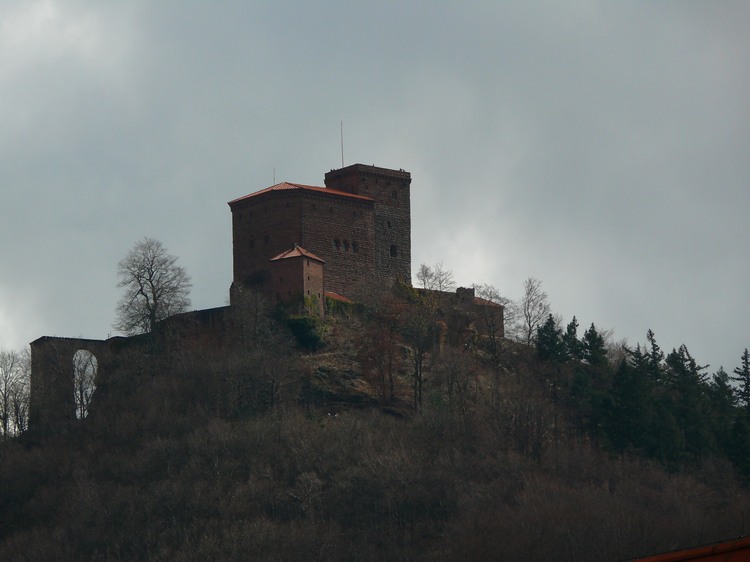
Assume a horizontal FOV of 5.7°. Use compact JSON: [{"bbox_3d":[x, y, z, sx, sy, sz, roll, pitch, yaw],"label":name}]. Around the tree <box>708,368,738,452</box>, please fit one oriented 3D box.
[{"bbox_3d":[66.270,24.700,1425.000,5.340,17.180,5.340,-1,-12,0],"label":"tree"}]

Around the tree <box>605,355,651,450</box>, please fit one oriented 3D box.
[{"bbox_3d":[47.830,23.300,1410.000,8.300,18.540,8.300,-1,-12,0],"label":"tree"}]

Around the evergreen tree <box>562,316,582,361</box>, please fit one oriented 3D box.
[{"bbox_3d":[37.930,11.230,1435.000,3.840,9.040,3.840,-1,-12,0],"label":"evergreen tree"}]

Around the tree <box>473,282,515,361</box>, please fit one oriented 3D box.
[{"bbox_3d":[22.680,7.940,1430.000,8.040,15.670,8.040,-1,-12,0],"label":"tree"}]

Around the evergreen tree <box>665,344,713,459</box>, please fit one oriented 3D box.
[{"bbox_3d":[59.360,22.820,1415.000,9.090,22.090,9.090,-1,-12,0],"label":"evergreen tree"}]

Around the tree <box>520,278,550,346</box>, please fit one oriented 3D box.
[{"bbox_3d":[30.950,5.920,1450.000,6.210,13.900,6.210,-1,-12,0],"label":"tree"}]

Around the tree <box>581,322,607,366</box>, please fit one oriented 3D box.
[{"bbox_3d":[41.960,12.290,1435.000,4.990,8.840,4.990,-1,-12,0],"label":"tree"}]

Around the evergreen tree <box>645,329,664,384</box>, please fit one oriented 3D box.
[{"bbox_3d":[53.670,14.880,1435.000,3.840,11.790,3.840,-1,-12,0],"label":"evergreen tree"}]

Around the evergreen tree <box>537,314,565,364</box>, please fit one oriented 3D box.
[{"bbox_3d":[33.700,11.230,1435.000,5.380,9.830,5.380,-1,-12,0],"label":"evergreen tree"}]

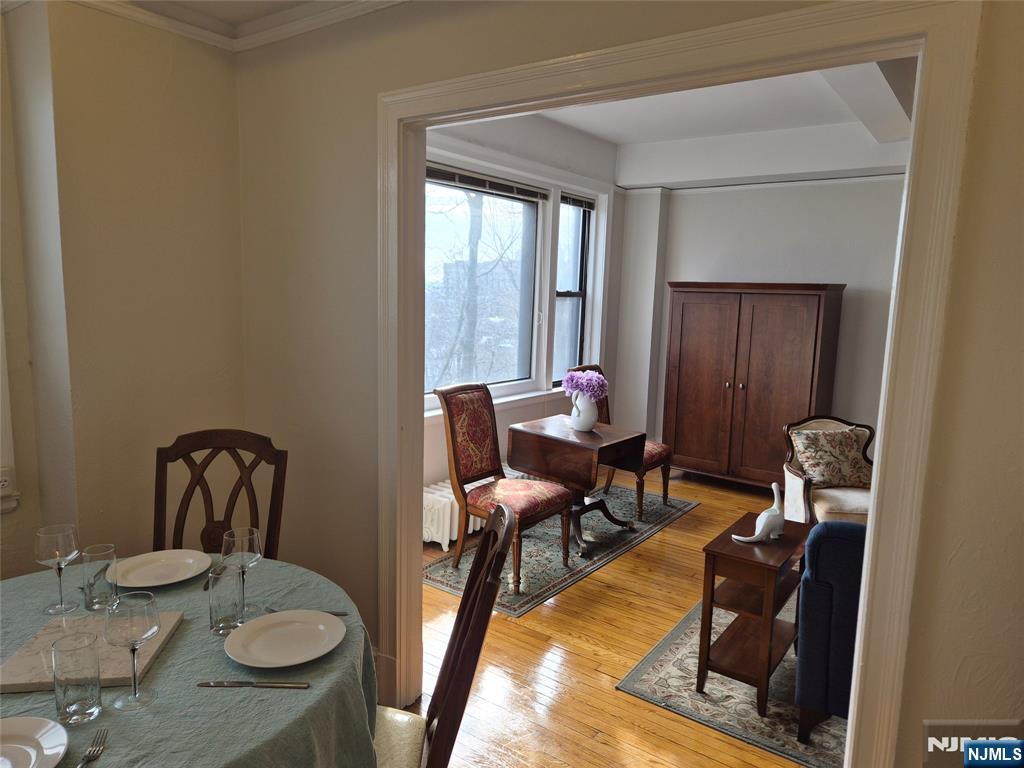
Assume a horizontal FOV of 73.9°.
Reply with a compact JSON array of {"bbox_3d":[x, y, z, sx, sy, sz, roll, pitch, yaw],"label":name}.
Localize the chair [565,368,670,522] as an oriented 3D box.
[{"bbox_3d":[0.800,0.400,5.045,0.660,1.010,0.515,7,10,35],"label":"chair"}]

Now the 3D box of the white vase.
[{"bbox_3d":[0.479,0.178,4.416,0.170,0.233,0.190,7,10,36],"label":"white vase"}]

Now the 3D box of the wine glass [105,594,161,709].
[{"bbox_3d":[-0.765,0.541,1.378,0.098,0.212,0.098,1,8,0],"label":"wine glass"}]

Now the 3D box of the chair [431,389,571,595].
[{"bbox_3d":[-0.062,0.544,3.854,0.660,1.010,0.515,8,10,37],"label":"chair"}]

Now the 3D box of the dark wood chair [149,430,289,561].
[{"bbox_3d":[-1.088,0.719,2.375,0.500,1.020,0.560,1,8,-3],"label":"dark wood chair"}]

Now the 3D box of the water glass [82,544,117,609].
[{"bbox_3d":[-1.043,0.490,1.720,0.071,0.148,0.071,7,10,35],"label":"water glass"}]

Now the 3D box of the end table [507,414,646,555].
[{"bbox_3d":[0.416,0.638,4.436,0.730,0.687,0.620,9,11,42],"label":"end table"}]

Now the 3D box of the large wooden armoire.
[{"bbox_3d":[1.958,0.015,5.667,1.214,1.661,0.640,7,10,35],"label":"large wooden armoire"}]

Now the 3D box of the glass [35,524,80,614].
[{"bbox_3d":[-1.127,0.462,1.692,0.094,0.206,0.094,7,10,35],"label":"glass"}]

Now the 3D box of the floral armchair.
[{"bbox_3d":[1.860,0.678,3.770,0.640,0.870,0.680,3,8,7],"label":"floral armchair"}]

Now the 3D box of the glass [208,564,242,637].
[{"bbox_3d":[-0.678,0.514,1.615,0.074,0.148,0.074,7,10,35],"label":"glass"}]

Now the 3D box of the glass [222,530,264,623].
[{"bbox_3d":[-0.681,0.471,1.712,0.096,0.206,0.096,7,10,35],"label":"glass"}]

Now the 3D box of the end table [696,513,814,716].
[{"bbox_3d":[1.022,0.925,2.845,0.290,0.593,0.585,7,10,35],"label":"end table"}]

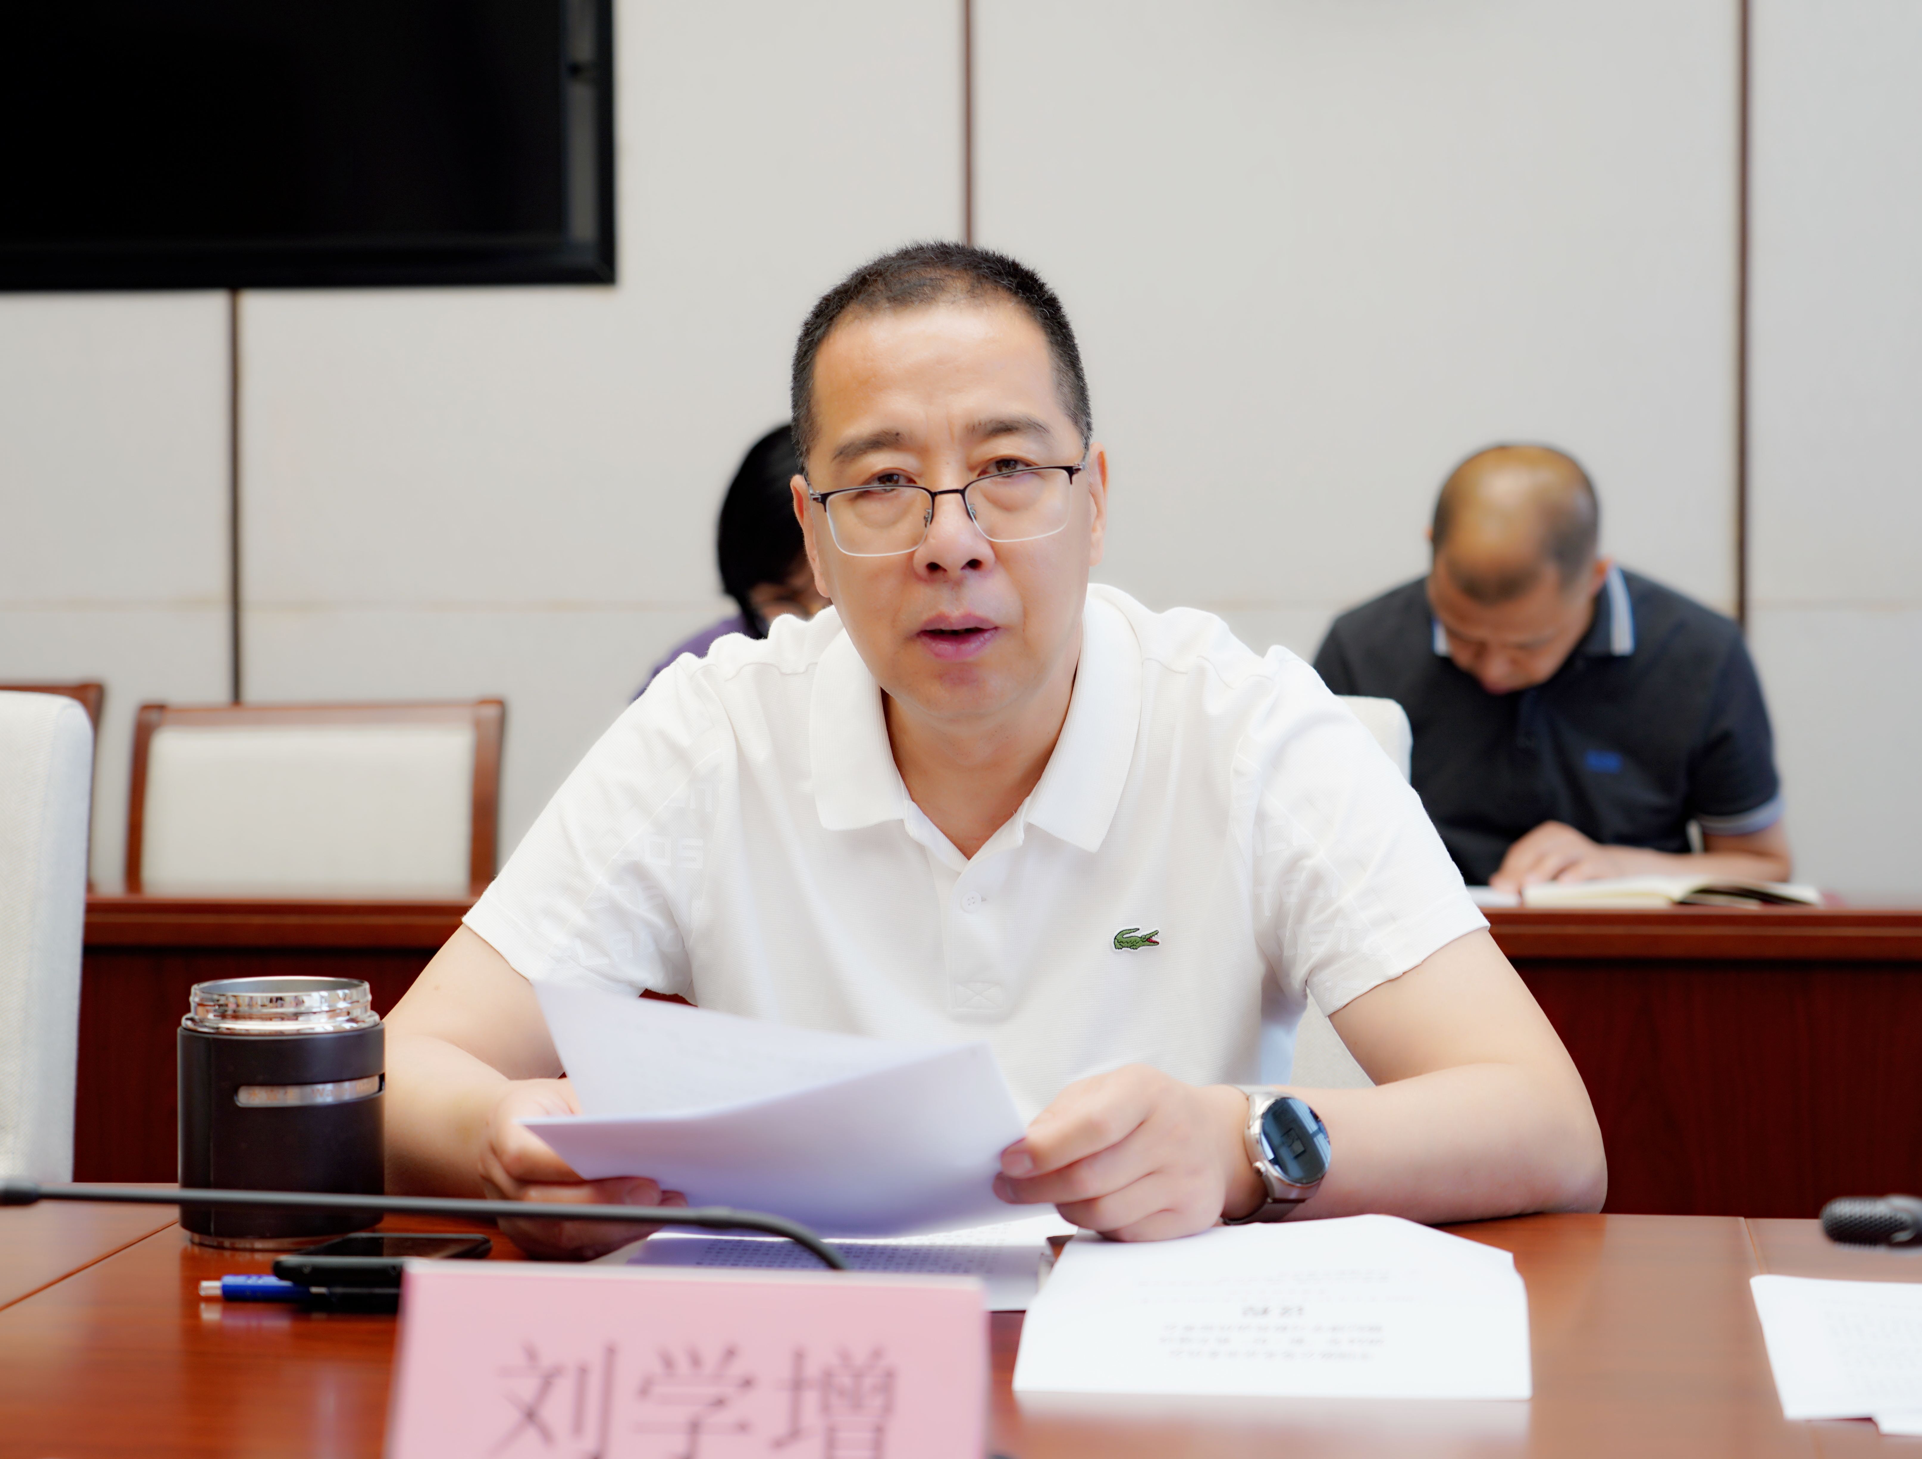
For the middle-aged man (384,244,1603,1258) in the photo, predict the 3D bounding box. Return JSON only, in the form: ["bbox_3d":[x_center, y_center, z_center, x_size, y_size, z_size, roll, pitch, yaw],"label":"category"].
[{"bbox_3d":[0.018,0.370,1.990,0.640,1.258,0.700,0,2,3],"label":"middle-aged man"}]

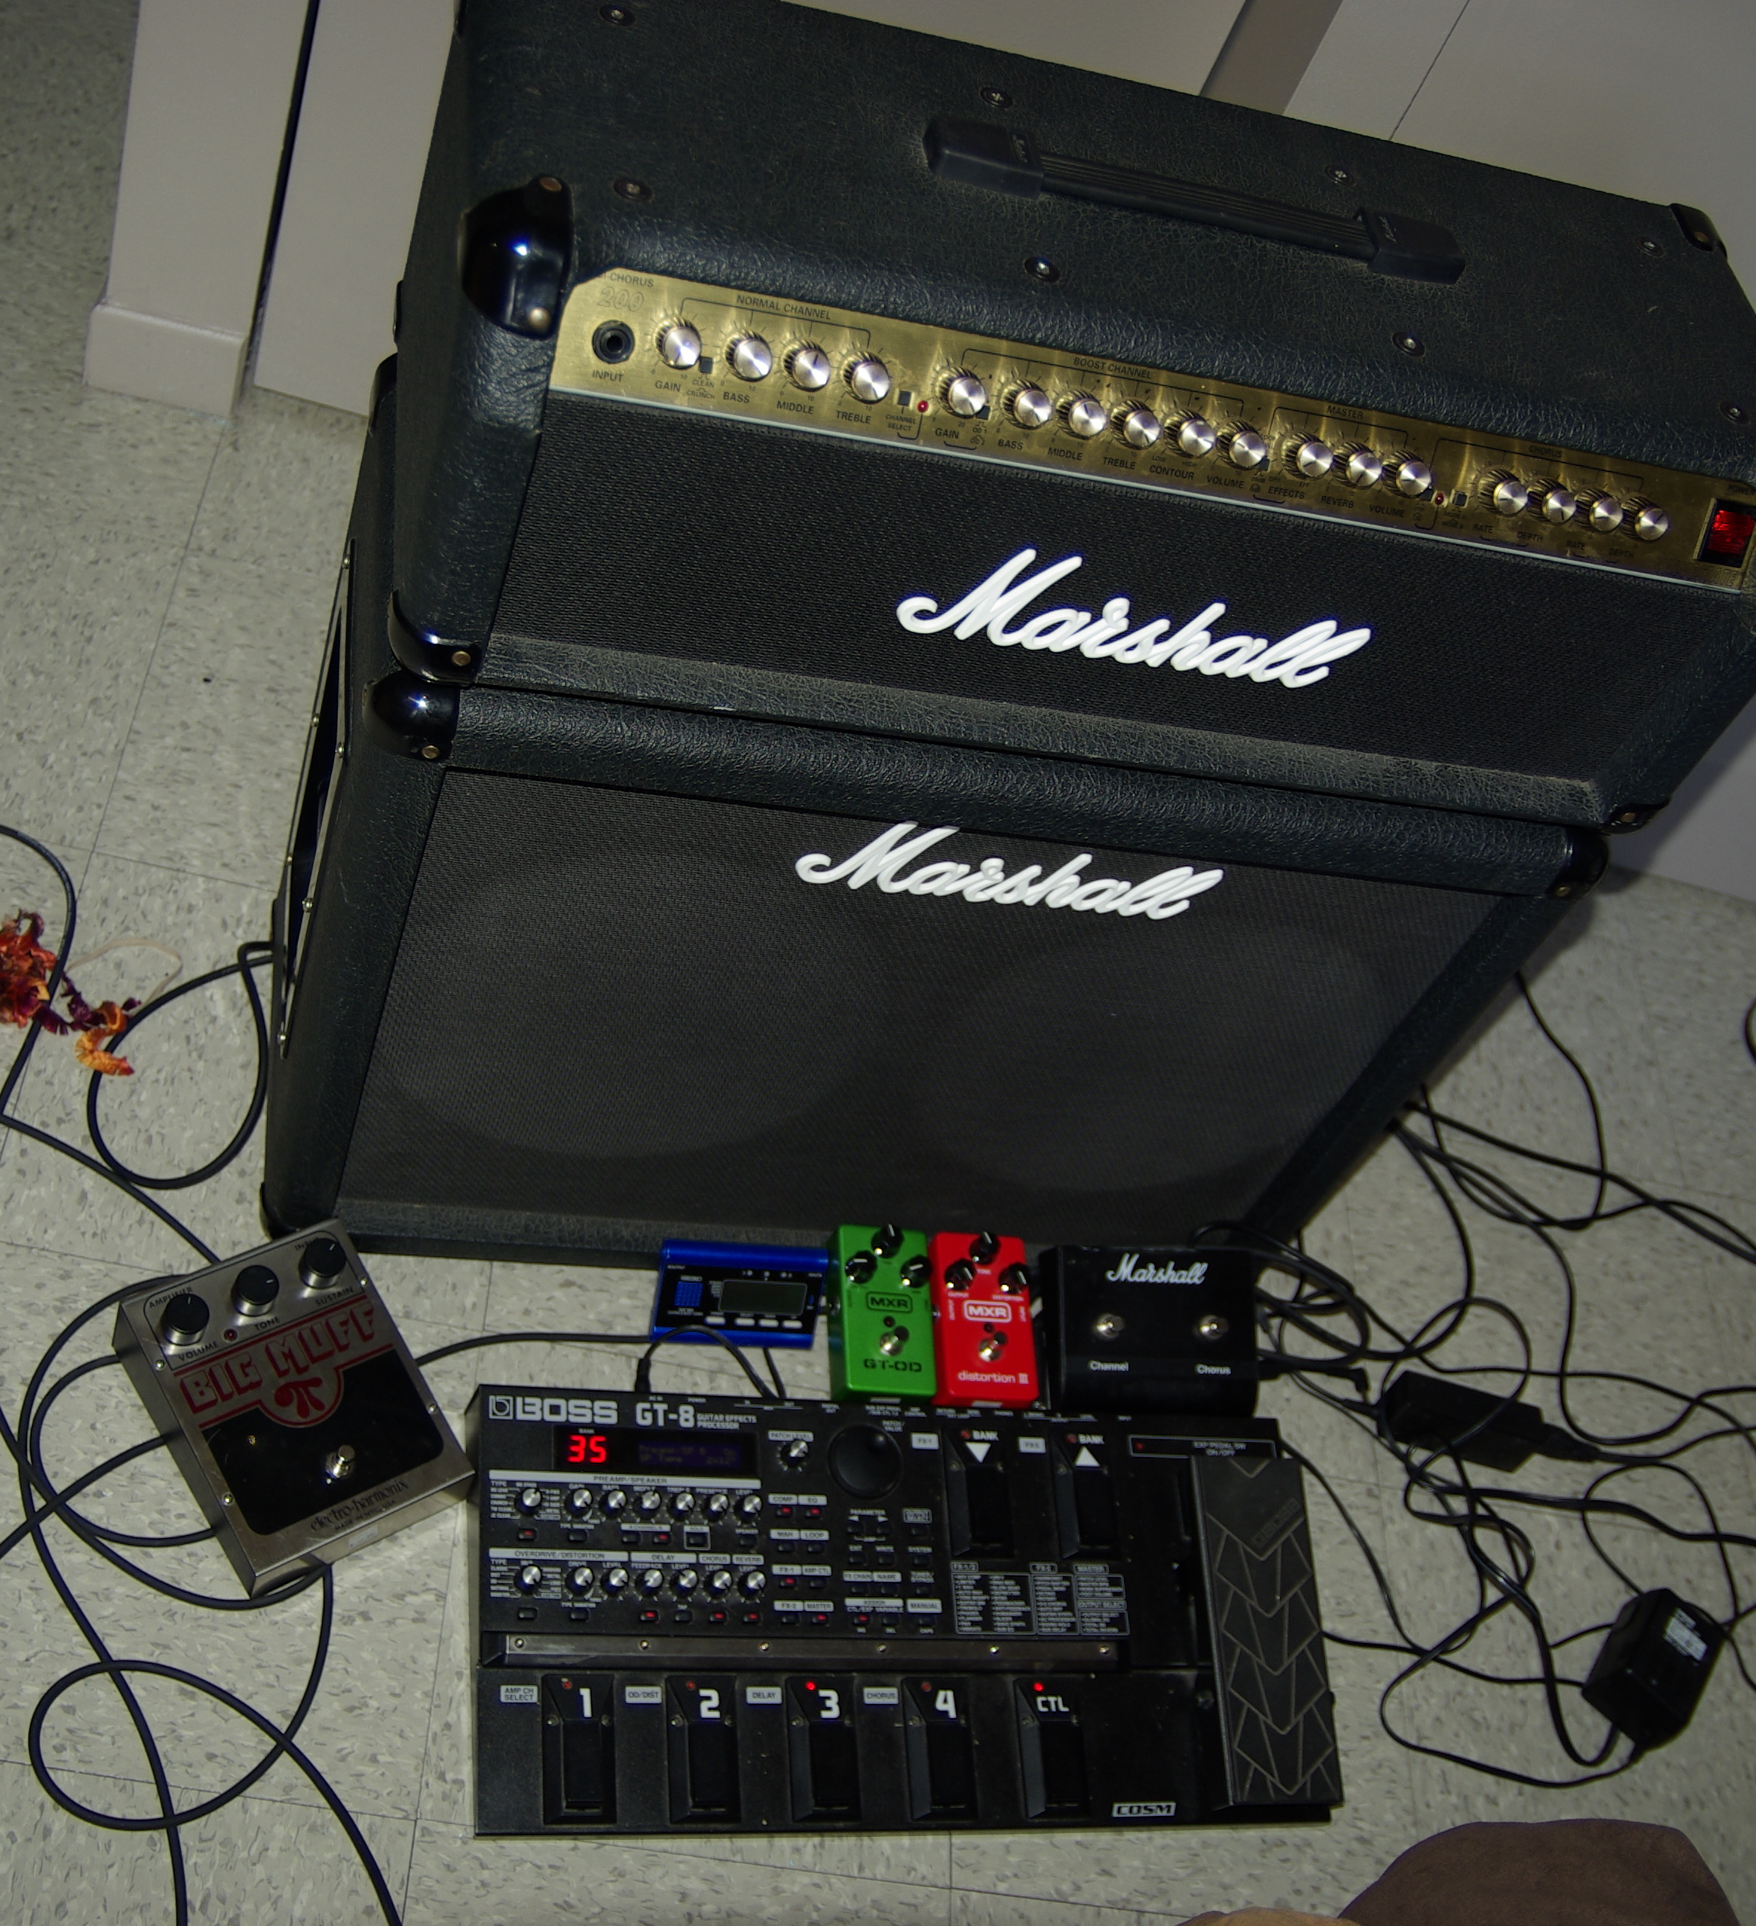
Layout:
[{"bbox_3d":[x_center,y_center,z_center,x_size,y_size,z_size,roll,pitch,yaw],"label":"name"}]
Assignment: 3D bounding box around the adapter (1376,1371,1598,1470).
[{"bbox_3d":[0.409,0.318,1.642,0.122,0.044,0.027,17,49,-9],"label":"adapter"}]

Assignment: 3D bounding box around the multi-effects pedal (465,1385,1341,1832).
[{"bbox_3d":[0.025,0.376,1.418,0.515,0.085,0.253,6,52,-17],"label":"multi-effects pedal"}]

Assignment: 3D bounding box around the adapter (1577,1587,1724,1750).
[{"bbox_3d":[0.505,0.459,1.563,0.048,0.052,0.071,39,50,11],"label":"adapter"}]

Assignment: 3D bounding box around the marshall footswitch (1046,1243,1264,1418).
[{"bbox_3d":[0.188,0.244,1.610,0.145,0.050,0.124,6,52,-17],"label":"marshall footswitch"}]

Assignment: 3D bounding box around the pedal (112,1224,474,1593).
[{"bbox_3d":[-0.336,0.254,1.387,0.137,0.064,0.175,-21,63,-33],"label":"pedal"}]

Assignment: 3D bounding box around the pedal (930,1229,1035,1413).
[{"bbox_3d":[0.069,0.233,1.568,0.062,0.052,0.115,7,54,-16],"label":"pedal"}]

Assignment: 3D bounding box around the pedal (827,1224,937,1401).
[{"bbox_3d":[0.005,0.226,1.550,0.062,0.052,0.115,7,54,-16],"label":"pedal"}]

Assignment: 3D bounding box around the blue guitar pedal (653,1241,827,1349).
[{"bbox_3d":[-0.089,0.210,1.524,0.104,0.022,0.065,5,87,-18],"label":"blue guitar pedal"}]

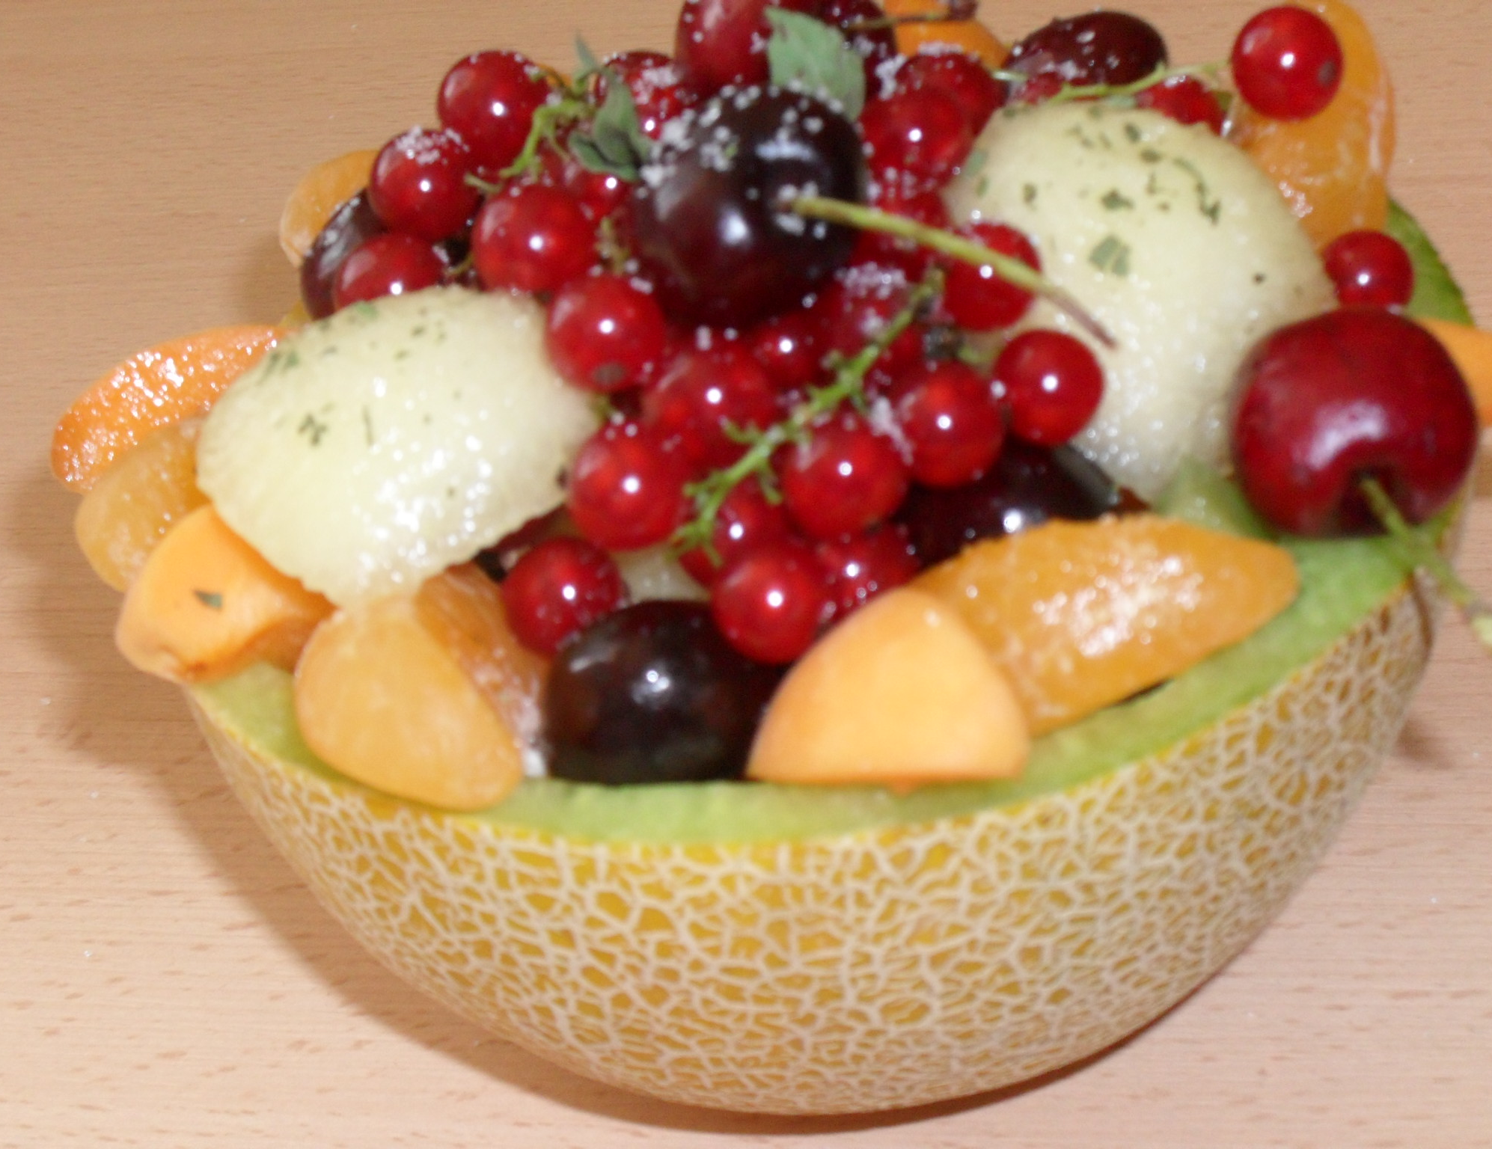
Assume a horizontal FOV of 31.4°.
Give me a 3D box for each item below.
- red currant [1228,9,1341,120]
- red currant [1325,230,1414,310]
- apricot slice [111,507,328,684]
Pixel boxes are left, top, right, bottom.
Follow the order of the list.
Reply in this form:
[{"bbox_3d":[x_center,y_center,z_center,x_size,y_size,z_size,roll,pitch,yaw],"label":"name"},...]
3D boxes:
[{"bbox_3d":[0.057,-0.054,0.278,0.011,0.011,0.011,-6,34,0],"label":"red currant"},{"bbox_3d":[0.062,-0.030,0.266,0.009,0.009,0.009,-4,37,0],"label":"red currant"},{"bbox_3d":[-0.048,0.001,0.252,0.025,0.015,0.018,-11,39,-16],"label":"apricot slice"}]

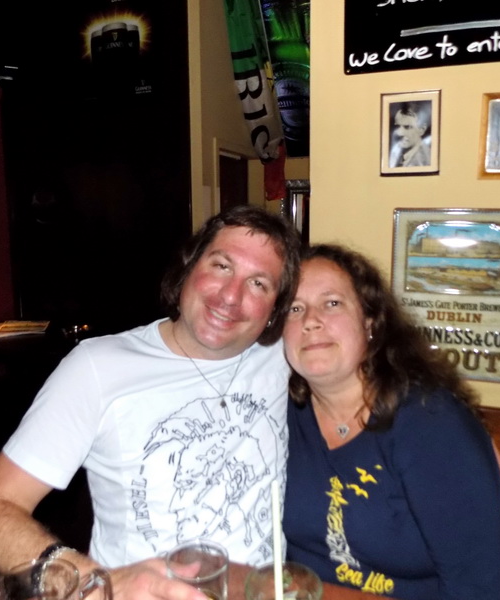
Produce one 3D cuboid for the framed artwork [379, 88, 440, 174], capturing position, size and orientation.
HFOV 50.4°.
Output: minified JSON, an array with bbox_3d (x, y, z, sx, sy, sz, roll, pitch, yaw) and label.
[{"bbox_3d":[0.384,-0.396,1.272,0.138,0.195,0.018,3,10,20],"label":"framed artwork"}]

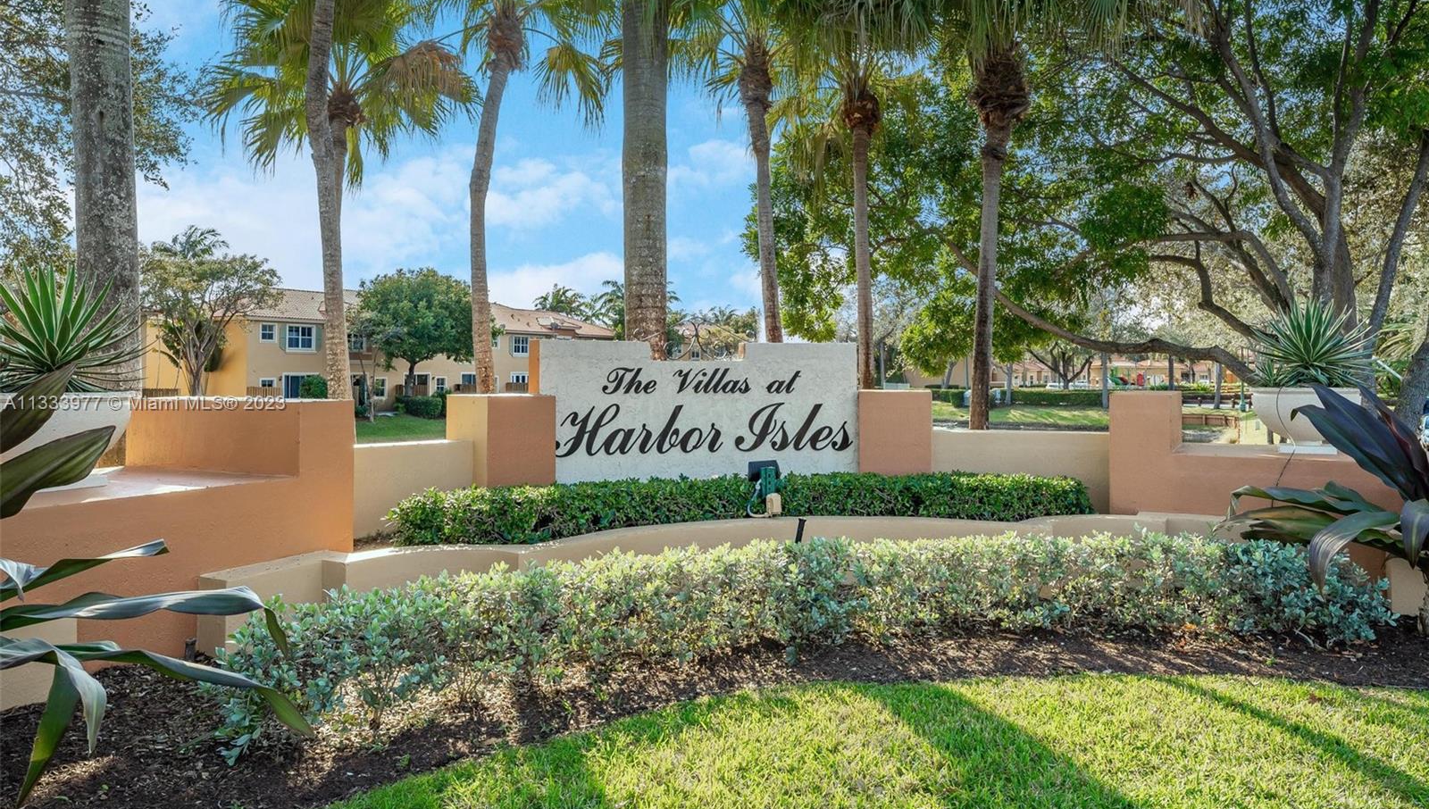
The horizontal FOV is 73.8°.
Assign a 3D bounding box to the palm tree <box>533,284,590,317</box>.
[{"bbox_3d":[-15.202,-6.465,94.839,5.600,11.100,5.400,0,2,0],"label":"palm tree"}]

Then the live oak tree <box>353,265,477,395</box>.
[{"bbox_3d":[-15.994,-3.410,50.916,6.800,7.880,6.500,0,2,0],"label":"live oak tree"}]

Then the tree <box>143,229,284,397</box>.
[{"bbox_3d":[-23.872,-3.538,44.908,6.700,8.530,6.300,0,2,0],"label":"tree"}]

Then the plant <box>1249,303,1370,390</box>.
[{"bbox_3d":[4.892,-0.489,7.788,1.000,0.700,0.970,0,2,0],"label":"plant"}]

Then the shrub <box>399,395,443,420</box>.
[{"bbox_3d":[-14.183,0.135,46.029,2.100,1.240,1.700,0,2,0],"label":"shrub"}]

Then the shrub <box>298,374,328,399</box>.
[{"bbox_3d":[-20.594,-0.529,49.009,1.650,2.040,1.600,0,2,0],"label":"shrub"}]

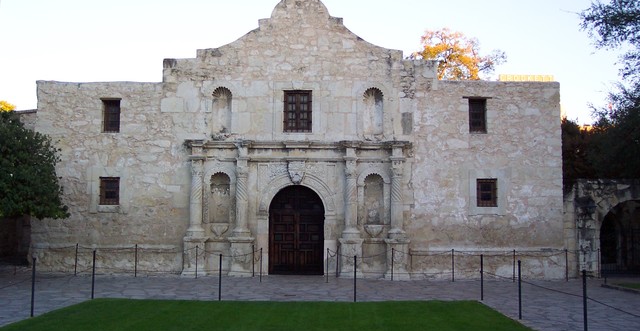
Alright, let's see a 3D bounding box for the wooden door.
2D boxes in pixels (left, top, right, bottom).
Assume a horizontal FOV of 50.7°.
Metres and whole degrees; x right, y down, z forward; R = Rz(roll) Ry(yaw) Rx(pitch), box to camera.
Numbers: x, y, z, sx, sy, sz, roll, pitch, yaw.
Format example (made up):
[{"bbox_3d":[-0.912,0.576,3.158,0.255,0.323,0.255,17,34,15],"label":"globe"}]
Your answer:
[{"bbox_3d":[-0.841,2.364,24.679,2.019,3.226,0.150,0,-6,3],"label":"wooden door"}]

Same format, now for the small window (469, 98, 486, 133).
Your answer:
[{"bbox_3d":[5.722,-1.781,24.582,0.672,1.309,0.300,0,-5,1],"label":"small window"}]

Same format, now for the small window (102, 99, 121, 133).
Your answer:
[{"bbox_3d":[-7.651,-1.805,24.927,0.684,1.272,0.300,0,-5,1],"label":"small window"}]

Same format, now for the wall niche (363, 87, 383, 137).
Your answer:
[{"bbox_3d":[1.945,-1.894,24.750,0.732,1.808,0.420,0,-5,1],"label":"wall niche"}]

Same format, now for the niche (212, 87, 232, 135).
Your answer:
[{"bbox_3d":[-3.557,-1.960,24.897,0.734,1.782,0.420,0,-5,1],"label":"niche"}]

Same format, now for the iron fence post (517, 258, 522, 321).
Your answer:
[{"bbox_3d":[3.772,2.358,12.758,0.052,1.107,0.052,0,-5,1],"label":"iron fence post"}]

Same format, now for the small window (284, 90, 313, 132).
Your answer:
[{"bbox_3d":[-0.793,-1.947,24.714,1.032,1.552,0.200,0,-5,1],"label":"small window"}]

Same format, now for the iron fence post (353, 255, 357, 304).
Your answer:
[{"bbox_3d":[0.827,2.668,15.908,0.052,1.089,0.052,0,-5,1],"label":"iron fence post"}]

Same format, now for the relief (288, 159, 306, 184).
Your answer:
[{"bbox_3d":[-0.820,0.269,24.268,0.644,0.843,0.220,0,-5,1],"label":"relief"}]

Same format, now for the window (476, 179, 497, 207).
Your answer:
[{"bbox_3d":[5.981,0.999,24.267,0.736,1.002,0.200,0,-5,1],"label":"window"}]

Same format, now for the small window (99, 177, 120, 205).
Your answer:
[{"bbox_3d":[-7.622,0.941,24.621,0.739,1.017,0.200,0,-5,1],"label":"small window"}]

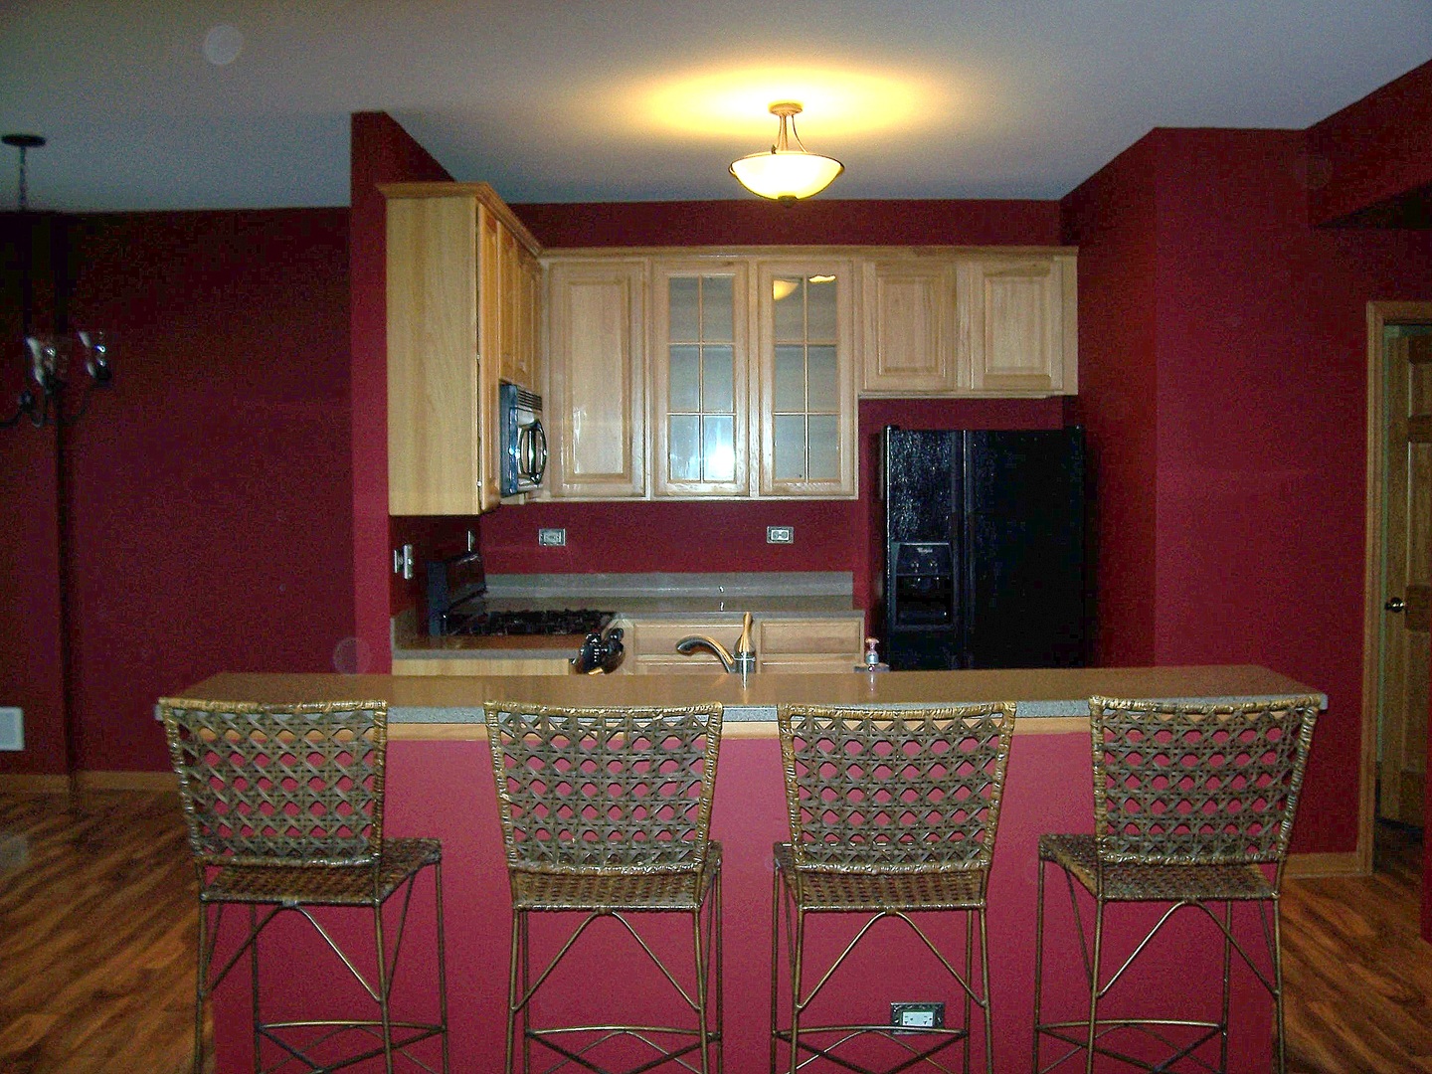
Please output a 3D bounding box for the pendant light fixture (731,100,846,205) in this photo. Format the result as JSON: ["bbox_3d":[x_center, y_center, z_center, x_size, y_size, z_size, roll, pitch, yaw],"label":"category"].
[{"bbox_3d":[0.233,-1.267,4.668,0.382,0.336,0.382,0,3,0],"label":"pendant light fixture"}]

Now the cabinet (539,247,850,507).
[{"bbox_3d":[-0.081,-0.708,6.349,1.416,1.082,0.332,0,3,0],"label":"cabinet"}]

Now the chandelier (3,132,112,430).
[{"bbox_3d":[-2.490,-0.920,5.104,0.660,1.045,0.660,0,3,0],"label":"chandelier"}]

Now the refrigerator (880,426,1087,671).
[{"bbox_3d":[1.111,0.364,6.161,0.831,1.676,0.744,0,3,0],"label":"refrigerator"}]

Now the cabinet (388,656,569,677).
[{"bbox_3d":[-0.800,0.842,4.997,0.603,0.871,0.320,0,3,0],"label":"cabinet"}]

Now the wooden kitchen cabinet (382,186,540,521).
[{"bbox_3d":[-0.930,-0.680,5.548,0.351,1.122,1.622,0,3,0],"label":"wooden kitchen cabinet"}]

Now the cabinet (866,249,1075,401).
[{"bbox_3d":[1.107,-0.944,6.327,0.963,0.623,0.332,0,3,0],"label":"cabinet"}]

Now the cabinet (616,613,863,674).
[{"bbox_3d":[0.114,0.759,6.281,1.032,0.886,0.624,0,3,0],"label":"cabinet"}]

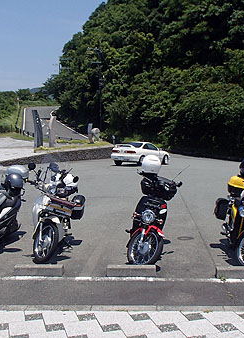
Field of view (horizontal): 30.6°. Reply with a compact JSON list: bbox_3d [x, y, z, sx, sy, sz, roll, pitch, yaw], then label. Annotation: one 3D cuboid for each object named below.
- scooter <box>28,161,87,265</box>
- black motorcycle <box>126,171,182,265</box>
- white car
[{"bbox_3d":[-0.923,0.562,6.759,0.780,1.300,1.900,5,4,0],"label":"scooter"},{"bbox_3d":[0.412,0.629,6.513,0.760,1.200,1.900,4,4,0],"label":"black motorcycle"},{"bbox_3d":[1.230,-0.961,27.403,1.700,1.330,4.380,3,5,34],"label":"white car"}]

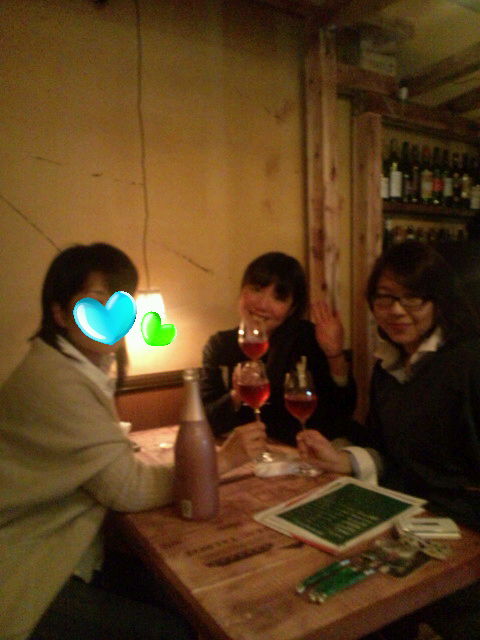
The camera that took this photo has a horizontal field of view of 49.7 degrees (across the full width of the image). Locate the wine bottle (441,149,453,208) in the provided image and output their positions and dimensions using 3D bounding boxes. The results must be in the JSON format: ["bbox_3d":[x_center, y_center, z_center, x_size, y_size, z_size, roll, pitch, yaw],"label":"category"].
[{"bbox_3d":[1.120,-0.767,2.808,0.075,0.300,0.075,-5,7,-35],"label":"wine bottle"}]

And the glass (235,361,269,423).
[{"bbox_3d":[0.041,0.207,1.180,0.080,0.212,0.080,-9,5,0],"label":"glass"}]

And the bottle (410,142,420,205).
[{"bbox_3d":[0.900,-0.746,2.655,0.075,0.300,0.075,-5,7,-35],"label":"bottle"}]

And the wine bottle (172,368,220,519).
[{"bbox_3d":[-0.096,0.256,1.075,0.088,0.305,0.088,-2,5,-6],"label":"wine bottle"}]

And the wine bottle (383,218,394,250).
[{"bbox_3d":[0.737,-0.350,2.570,0.075,0.300,0.075,-5,7,-35],"label":"wine bottle"}]

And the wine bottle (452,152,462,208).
[{"bbox_3d":[1.204,-0.770,2.866,0.075,0.300,0.075,-5,7,-35],"label":"wine bottle"}]

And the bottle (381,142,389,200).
[{"bbox_3d":[0.697,-0.723,2.514,0.075,0.300,0.075,-5,7,-35],"label":"bottle"}]

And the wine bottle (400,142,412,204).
[{"bbox_3d":[0.841,-0.745,2.614,0.075,0.300,0.075,-5,7,-35],"label":"wine bottle"}]

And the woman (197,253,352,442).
[{"bbox_3d":[0.086,0.407,1.464,0.500,1.200,0.620,0,6,18],"label":"woman"}]

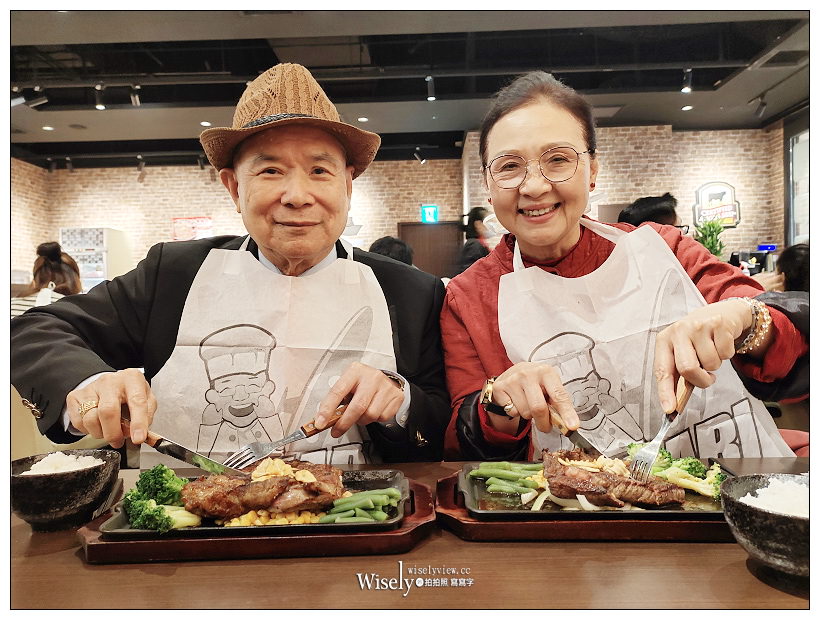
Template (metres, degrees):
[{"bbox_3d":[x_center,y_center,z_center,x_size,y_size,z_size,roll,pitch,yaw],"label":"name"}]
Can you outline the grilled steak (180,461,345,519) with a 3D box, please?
[{"bbox_3d":[-0.138,0.173,0.618,0.150,0.035,0.088,0,0,-5],"label":"grilled steak"}]

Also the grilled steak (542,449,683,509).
[{"bbox_3d":[0.208,0.173,0.648,0.136,0.036,0.090,0,0,12],"label":"grilled steak"}]

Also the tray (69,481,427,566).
[{"bbox_3d":[-0.139,0.202,0.608,0.315,0.017,0.174,0,0,-5],"label":"tray"}]

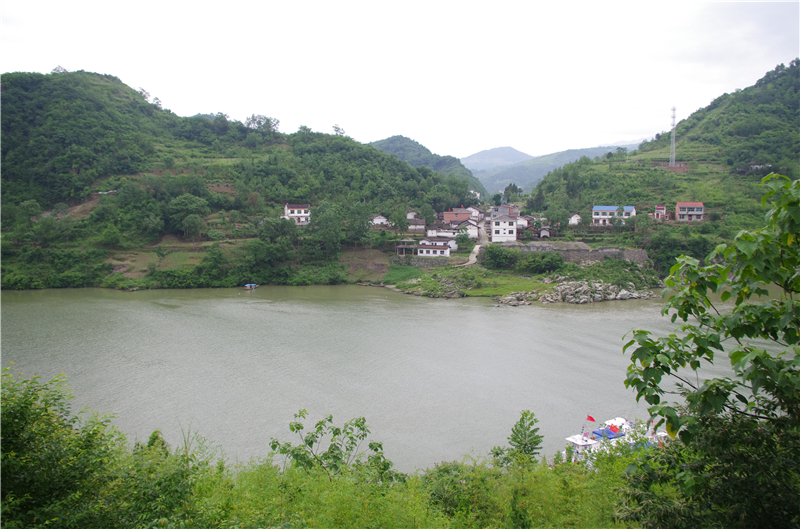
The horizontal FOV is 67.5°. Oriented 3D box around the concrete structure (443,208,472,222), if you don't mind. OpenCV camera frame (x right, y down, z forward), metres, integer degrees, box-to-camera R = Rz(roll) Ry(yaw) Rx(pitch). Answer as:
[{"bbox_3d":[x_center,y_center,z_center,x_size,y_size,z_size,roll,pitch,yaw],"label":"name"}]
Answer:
[{"bbox_3d":[28.240,-23.470,292.000,12.500,7.300,9.000,0,4,5],"label":"concrete structure"}]

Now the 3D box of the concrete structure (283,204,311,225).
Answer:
[{"bbox_3d":[-44.070,-21.740,258.000,9.600,8.200,7.500,-1,4,-21],"label":"concrete structure"}]

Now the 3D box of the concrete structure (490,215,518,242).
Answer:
[{"bbox_3d":[41.250,-14.110,236.000,9.600,10.600,9.000,1,4,10],"label":"concrete structure"}]

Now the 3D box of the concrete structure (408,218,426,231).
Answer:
[{"bbox_3d":[7.520,-17.790,268.000,7.800,5.000,6.000,0,4,-4],"label":"concrete structure"}]

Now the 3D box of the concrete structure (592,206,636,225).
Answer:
[{"bbox_3d":[95.260,-21.560,266.000,17.500,8.100,7.500,2,4,34],"label":"concrete structure"}]

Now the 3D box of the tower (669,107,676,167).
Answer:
[{"bbox_3d":[176.850,-82.620,388.000,4.000,39.300,4.000,2,4,25],"label":"tower"}]

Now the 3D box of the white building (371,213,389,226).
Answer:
[{"bbox_3d":[-9.150,-20.470,276.000,6.800,6.000,8.000,-1,4,-14],"label":"white building"}]

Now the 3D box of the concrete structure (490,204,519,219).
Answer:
[{"bbox_3d":[53.900,-26.290,308.000,9.300,8.200,9.500,1,4,22],"label":"concrete structure"}]

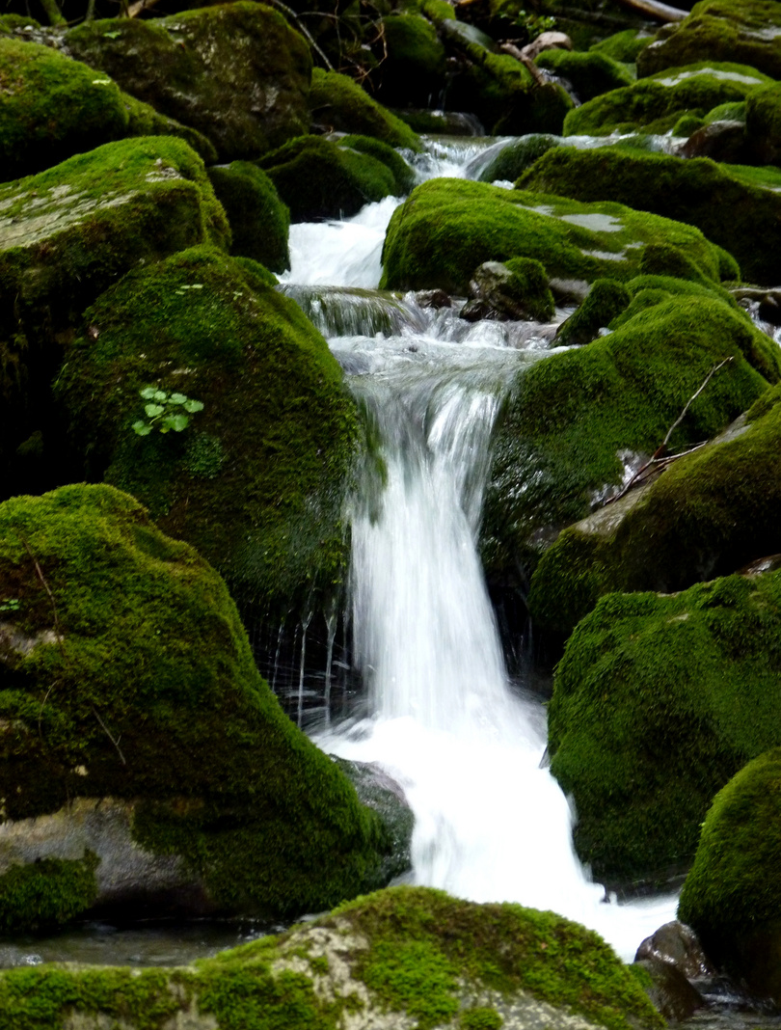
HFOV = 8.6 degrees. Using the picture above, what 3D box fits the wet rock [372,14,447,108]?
[{"bbox_3d":[0.060,-1.385,15.800,0.230,0.270,0.260,0,8,0],"label":"wet rock"}]

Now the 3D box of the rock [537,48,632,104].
[{"bbox_3d":[0.601,-1.355,16.000,0.310,0.155,0.280,0,8,0],"label":"rock"}]

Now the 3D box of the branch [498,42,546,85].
[{"bbox_3d":[0.392,-1.342,15.400,0.190,0.045,0.045,42,24,17],"label":"branch"}]

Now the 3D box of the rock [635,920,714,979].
[{"bbox_3d":[0.543,0.833,9.900,0.150,0.105,0.140,0,8,0],"label":"rock"}]

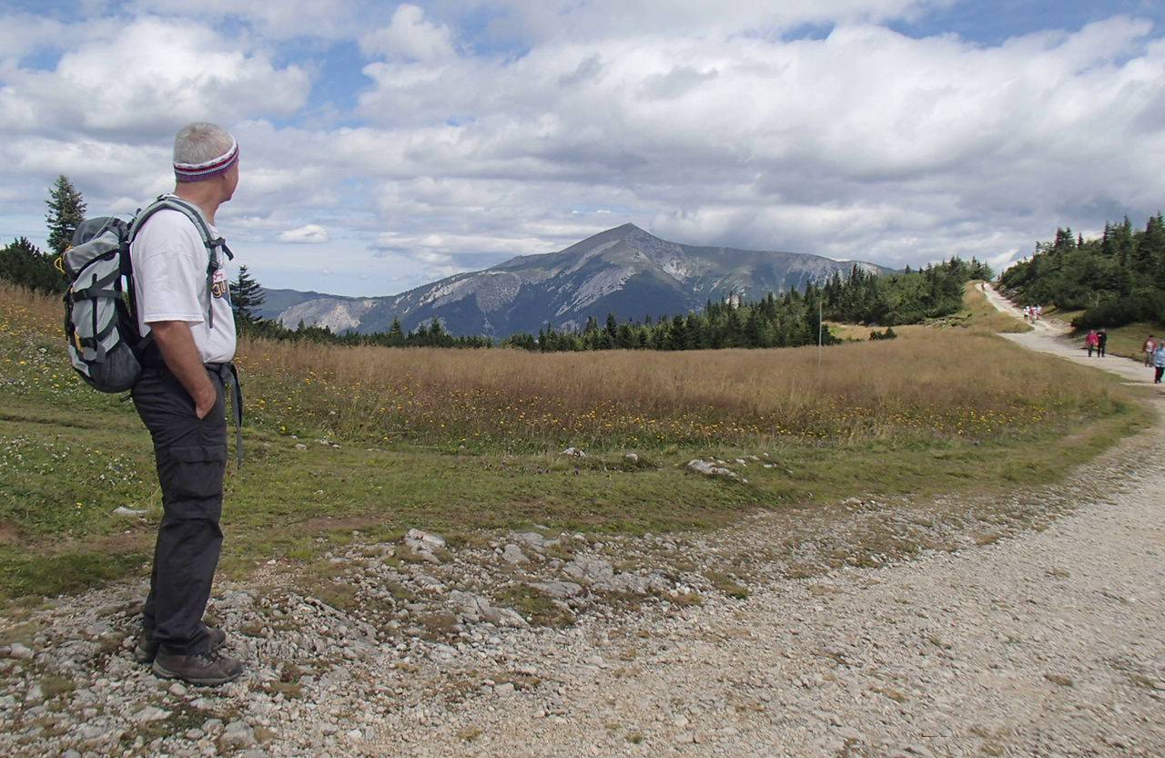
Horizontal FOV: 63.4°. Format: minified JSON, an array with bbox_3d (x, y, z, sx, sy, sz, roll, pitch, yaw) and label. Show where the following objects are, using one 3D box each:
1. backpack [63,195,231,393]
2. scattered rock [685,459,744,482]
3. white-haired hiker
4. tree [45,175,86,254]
[{"bbox_3d":[-1.390,-0.270,2.990,0.430,0.600,0.360,-5,7,-7],"label":"backpack"},{"bbox_3d":[1.130,0.800,8.100,0.520,0.160,0.340,3,7,25],"label":"scattered rock"},{"bbox_3d":[-1.260,0.090,3.020,0.370,1.780,0.540,-1,6,-8],"label":"white-haired hiker"},{"bbox_3d":[-19.200,-5.500,35.000,1.700,4.000,1.700,0,6,0],"label":"tree"}]

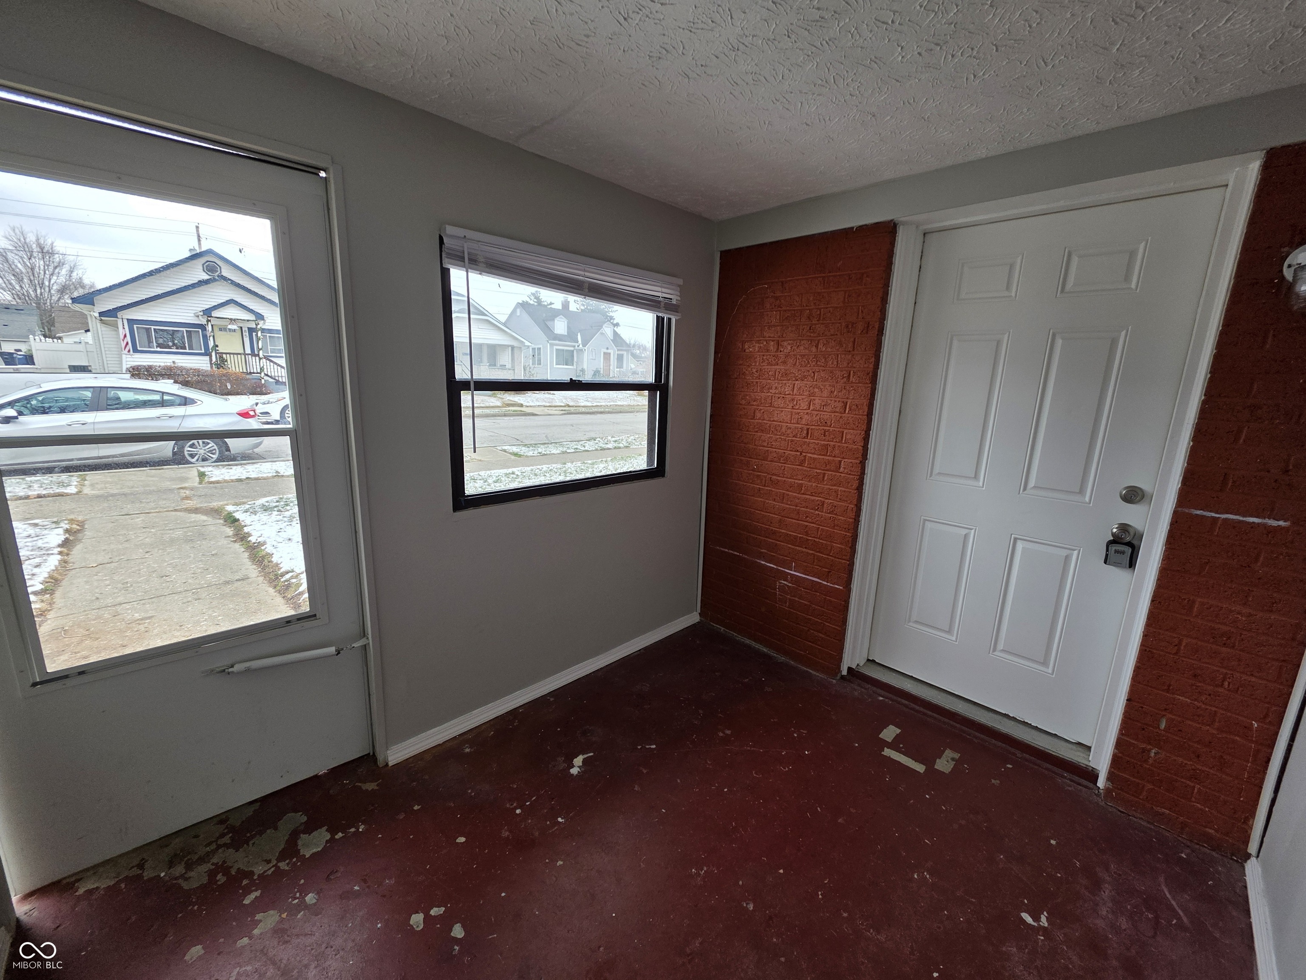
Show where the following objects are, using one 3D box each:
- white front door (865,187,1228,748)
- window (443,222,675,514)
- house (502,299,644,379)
[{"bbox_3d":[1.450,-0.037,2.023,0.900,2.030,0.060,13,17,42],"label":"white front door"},{"bbox_3d":[-0.335,-0.484,2.186,1.180,1.020,0.100,-10,17,-42],"label":"window"},{"bbox_3d":[-7.553,-12.869,42.974,8.600,6.800,10.000,-10,17,-42],"label":"house"}]

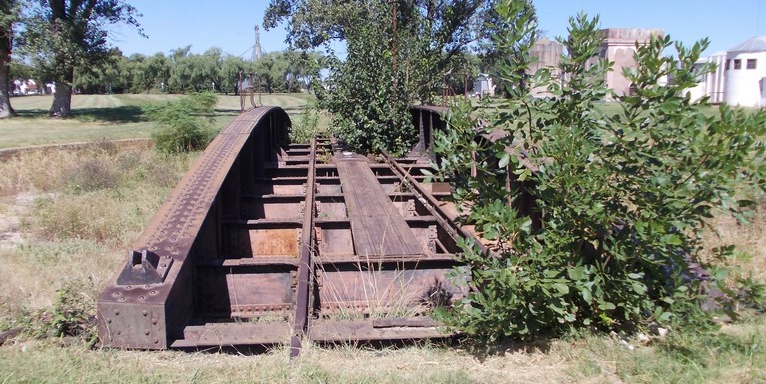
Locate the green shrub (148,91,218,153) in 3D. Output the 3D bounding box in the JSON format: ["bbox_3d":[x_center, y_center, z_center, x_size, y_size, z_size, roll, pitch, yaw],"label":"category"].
[{"bbox_3d":[-5.931,-2.044,18.415,1.850,1.864,1.750,0,9,0],"label":"green shrub"}]

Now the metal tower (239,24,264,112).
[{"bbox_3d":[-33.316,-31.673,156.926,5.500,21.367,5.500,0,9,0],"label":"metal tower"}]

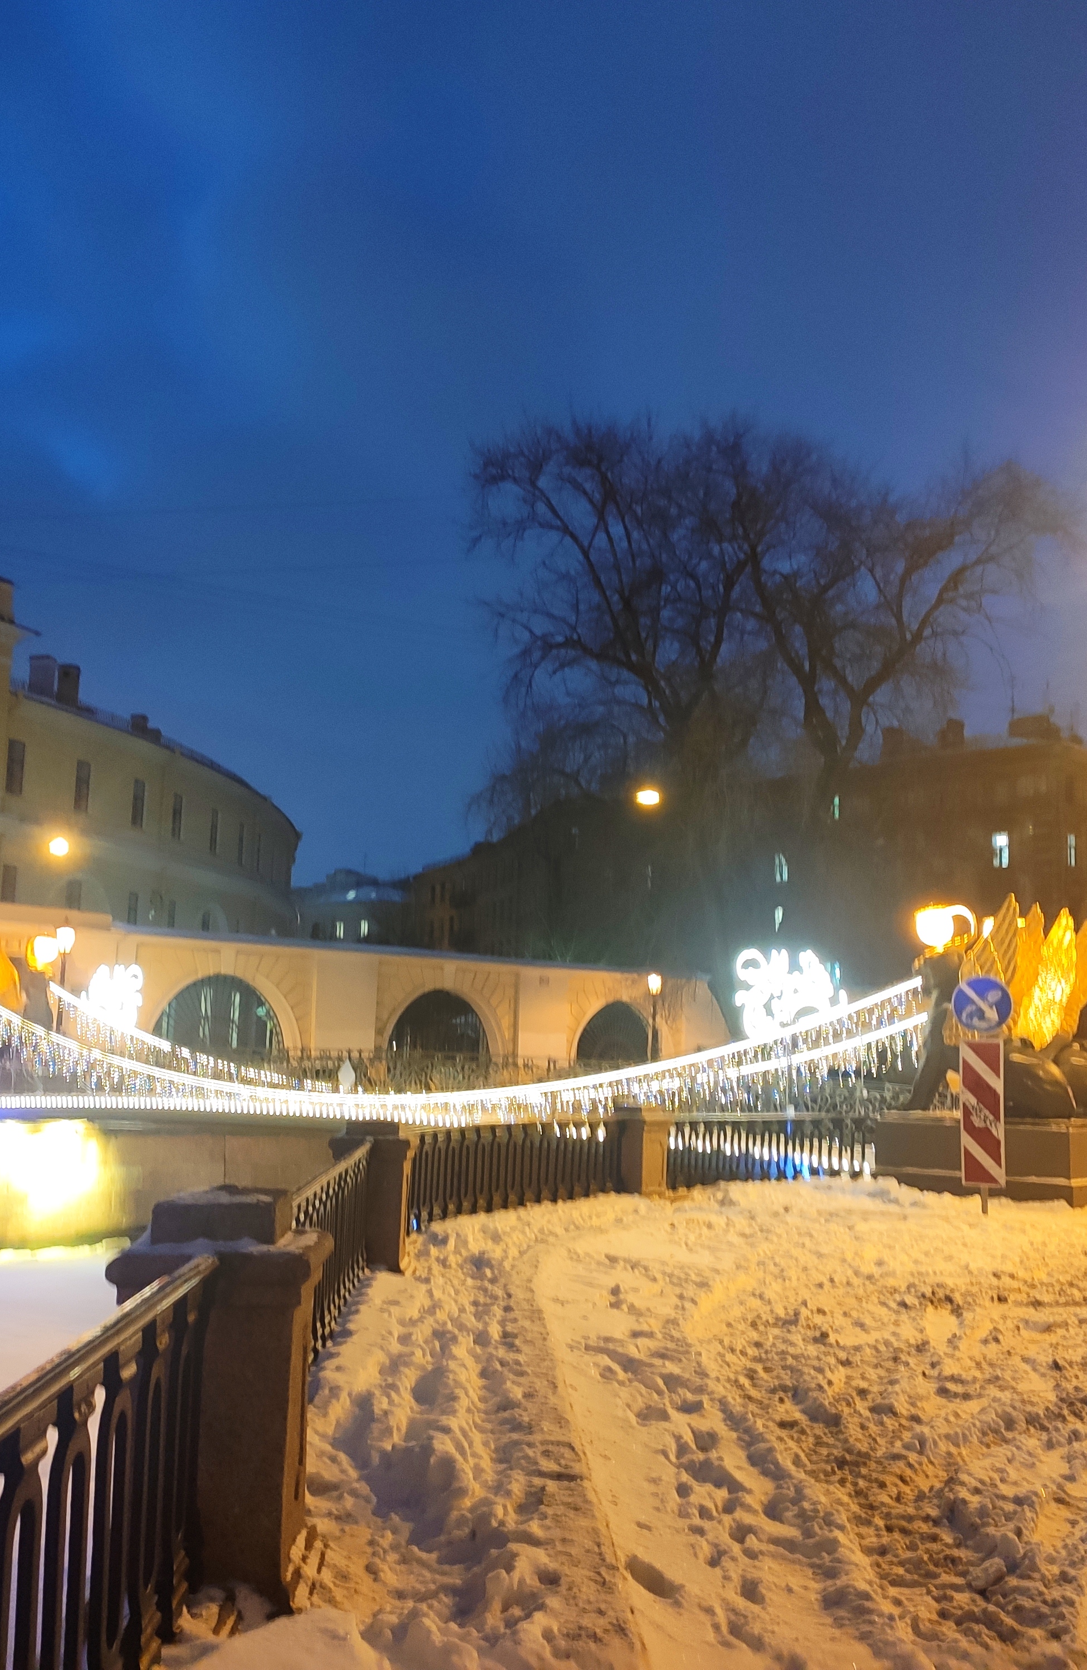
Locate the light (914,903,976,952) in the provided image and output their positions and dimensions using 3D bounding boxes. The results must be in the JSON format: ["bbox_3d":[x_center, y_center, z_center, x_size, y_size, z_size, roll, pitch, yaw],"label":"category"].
[{"bbox_3d":[5.502,1.274,22.900,0.720,0.620,0.480,-3,-9,34],"label":"light"}]

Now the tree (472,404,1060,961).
[{"bbox_3d":[6.504,-2.047,54.000,17.500,20.000,14.000,2,-8,0],"label":"tree"}]

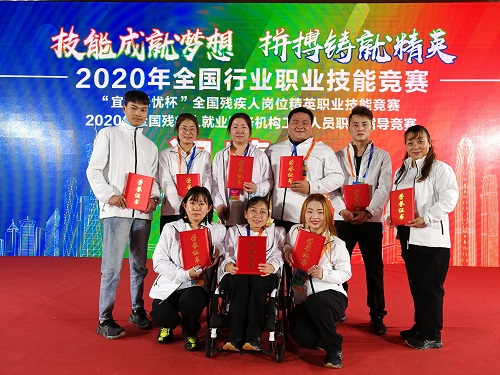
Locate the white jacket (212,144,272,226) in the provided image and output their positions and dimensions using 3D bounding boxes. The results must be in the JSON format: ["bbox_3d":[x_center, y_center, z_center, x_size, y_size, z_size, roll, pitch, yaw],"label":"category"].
[{"bbox_3d":[-0.059,-0.015,3.070,0.480,0.660,0.320,1,1,-2],"label":"white jacket"}]

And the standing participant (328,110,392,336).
[{"bbox_3d":[0.841,0.238,2.980,0.490,1.730,0.400,1,2,8],"label":"standing participant"}]

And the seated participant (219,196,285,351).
[{"bbox_3d":[0.017,0.536,2.660,0.440,0.950,0.660,1,1,5],"label":"seated participant"}]

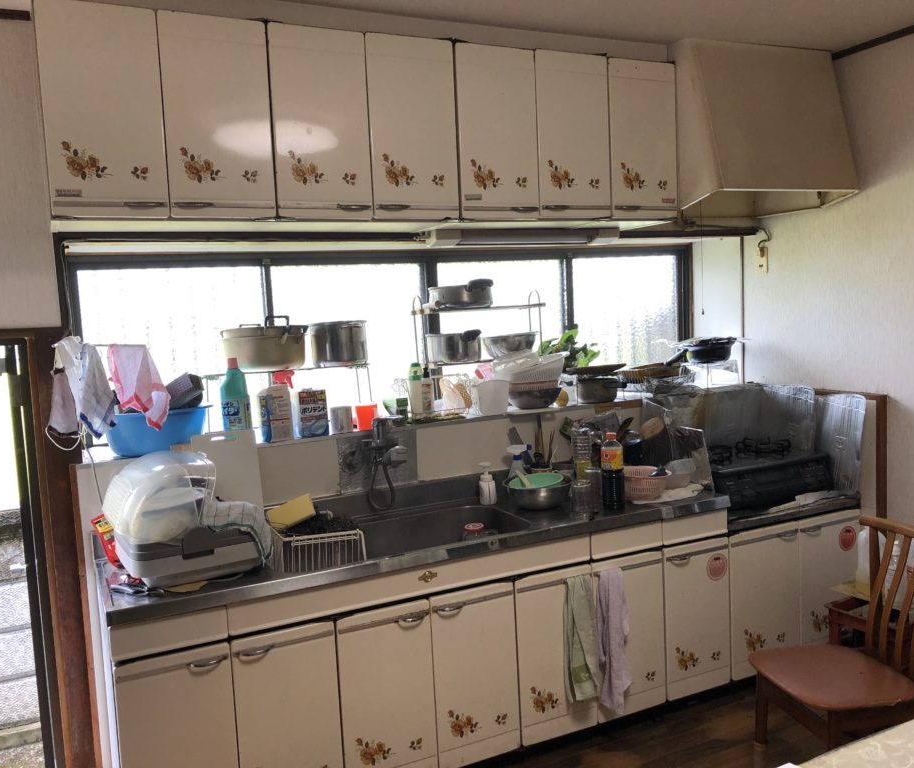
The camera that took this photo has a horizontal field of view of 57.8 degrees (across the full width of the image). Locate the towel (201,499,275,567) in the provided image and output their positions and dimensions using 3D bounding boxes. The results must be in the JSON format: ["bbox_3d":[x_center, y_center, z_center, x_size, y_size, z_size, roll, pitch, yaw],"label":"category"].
[{"bbox_3d":[-0.685,0.458,2.551,0.180,0.133,0.310,-5,6,-25],"label":"towel"}]

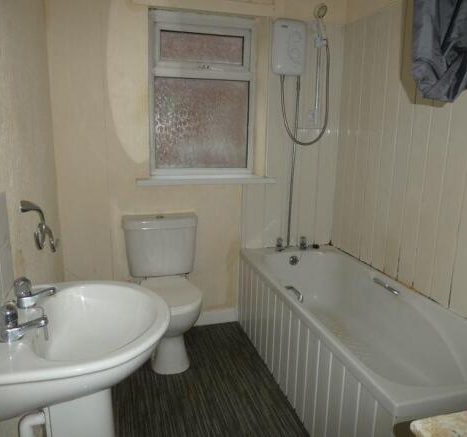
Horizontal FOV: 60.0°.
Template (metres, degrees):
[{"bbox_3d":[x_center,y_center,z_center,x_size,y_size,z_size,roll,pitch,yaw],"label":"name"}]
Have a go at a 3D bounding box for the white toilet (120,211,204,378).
[{"bbox_3d":[-0.407,0.446,2.414,0.450,0.830,0.650,-2,12,-15],"label":"white toilet"}]

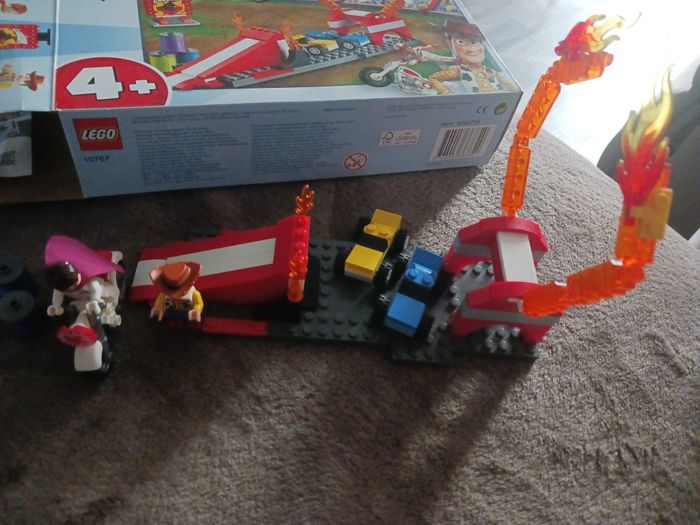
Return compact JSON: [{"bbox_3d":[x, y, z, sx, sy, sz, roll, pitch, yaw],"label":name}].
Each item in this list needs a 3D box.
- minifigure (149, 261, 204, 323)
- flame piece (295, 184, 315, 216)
[{"bbox_3d":[-0.080,0.016,0.253,0.023,0.045,0.021,1,54,-11],"label":"minifigure"},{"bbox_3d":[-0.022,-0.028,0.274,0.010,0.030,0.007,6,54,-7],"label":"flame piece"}]

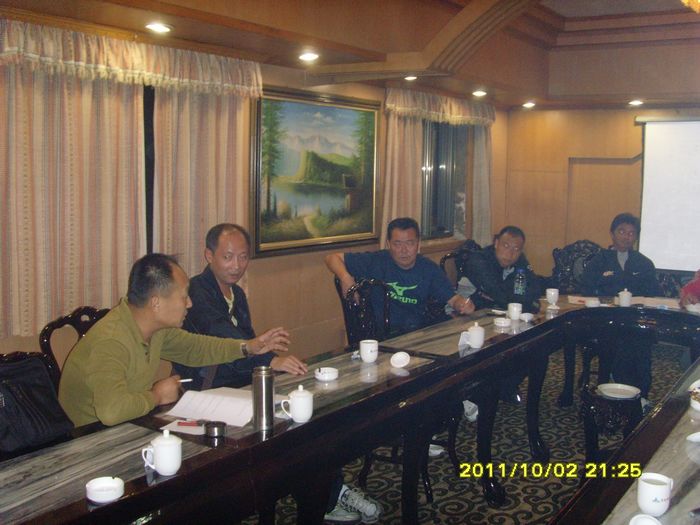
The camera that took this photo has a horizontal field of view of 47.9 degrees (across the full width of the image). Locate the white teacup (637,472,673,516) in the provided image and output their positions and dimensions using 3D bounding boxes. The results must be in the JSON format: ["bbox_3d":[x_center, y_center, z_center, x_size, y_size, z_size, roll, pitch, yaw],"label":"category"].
[{"bbox_3d":[0.698,0.525,1.799,0.097,0.084,0.075,-5,8,-41],"label":"white teacup"}]

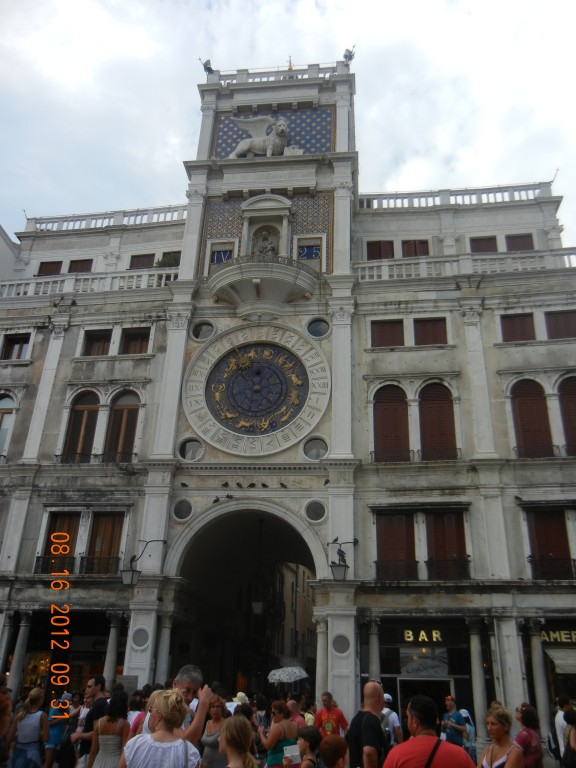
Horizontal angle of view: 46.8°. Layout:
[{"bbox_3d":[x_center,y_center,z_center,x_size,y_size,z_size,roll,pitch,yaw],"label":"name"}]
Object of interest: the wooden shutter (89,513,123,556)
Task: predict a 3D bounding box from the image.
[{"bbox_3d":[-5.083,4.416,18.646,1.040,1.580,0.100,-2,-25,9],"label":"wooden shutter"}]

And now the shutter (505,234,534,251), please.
[{"bbox_3d":[10.896,-6.609,31.238,1.230,1.030,0.100,-2,-27,8],"label":"shutter"}]

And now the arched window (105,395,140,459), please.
[{"bbox_3d":[-5.293,1.322,21.284,0.992,2.470,0.140,-2,-26,8],"label":"arched window"}]

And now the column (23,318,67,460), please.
[{"bbox_3d":[-8.002,0.078,22.063,0.716,5.272,0.350,-2,-26,8],"label":"column"}]

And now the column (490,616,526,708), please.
[{"bbox_3d":[5.382,7.211,15.995,0.560,2.950,0.500,-2,-25,9],"label":"column"}]

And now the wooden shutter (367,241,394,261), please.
[{"bbox_3d":[3.501,-5.001,25.101,0.996,0.971,0.100,-2,-26,8],"label":"wooden shutter"}]

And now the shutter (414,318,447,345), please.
[{"bbox_3d":[4.675,-1.704,21.754,1.056,1.009,0.100,-2,-25,8],"label":"shutter"}]

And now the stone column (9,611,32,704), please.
[{"bbox_3d":[-7.210,7.529,17.658,0.420,2.870,0.420,-2,-25,9],"label":"stone column"}]

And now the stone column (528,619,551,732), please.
[{"bbox_3d":[6.534,7.581,17.175,0.434,2.959,0.420,-2,-25,8],"label":"stone column"}]

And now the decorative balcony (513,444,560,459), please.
[{"bbox_3d":[6.936,1.906,18.597,1.250,0.370,0.250,-2,-26,8],"label":"decorative balcony"}]

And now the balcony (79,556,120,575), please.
[{"bbox_3d":[-5.595,5.400,19.836,1.240,0.540,0.250,-2,-25,8],"label":"balcony"}]

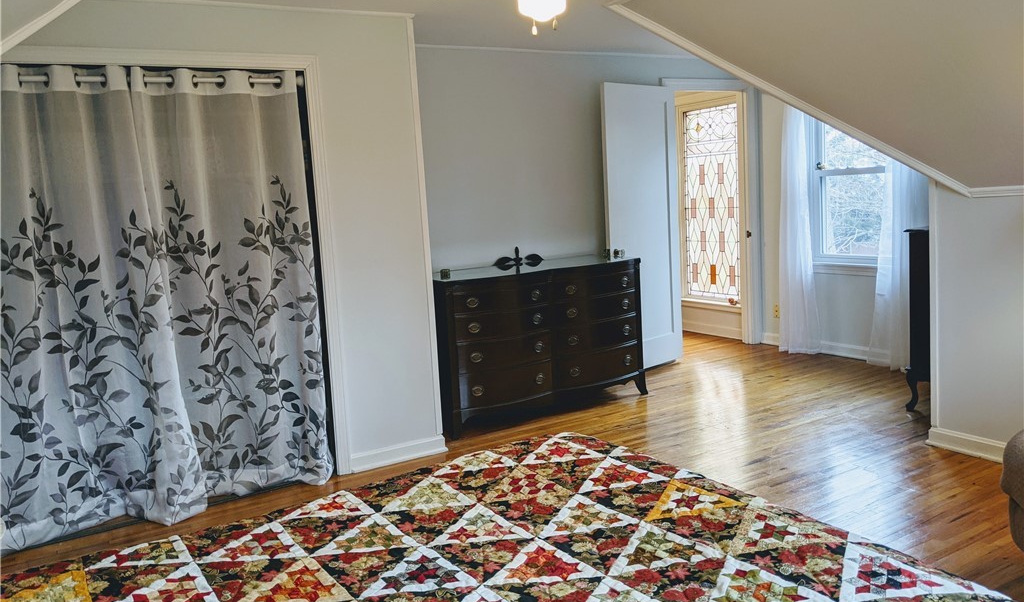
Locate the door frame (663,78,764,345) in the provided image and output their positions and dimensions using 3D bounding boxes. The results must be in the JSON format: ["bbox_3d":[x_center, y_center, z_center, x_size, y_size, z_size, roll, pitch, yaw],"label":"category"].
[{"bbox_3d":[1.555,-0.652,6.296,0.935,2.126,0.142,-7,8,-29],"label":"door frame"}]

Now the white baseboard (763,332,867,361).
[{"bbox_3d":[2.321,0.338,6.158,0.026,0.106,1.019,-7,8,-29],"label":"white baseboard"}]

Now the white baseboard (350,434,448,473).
[{"bbox_3d":[-0.573,0.773,4.091,0.524,0.106,0.026,-7,8,-29],"label":"white baseboard"}]

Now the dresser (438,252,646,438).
[{"bbox_3d":[0.116,0.230,4.983,1.393,0.878,0.587,-8,8,-31],"label":"dresser"}]

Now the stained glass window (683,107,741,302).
[{"bbox_3d":[1.754,-0.835,6.961,0.046,1.655,0.677,-7,8,-29],"label":"stained glass window"}]

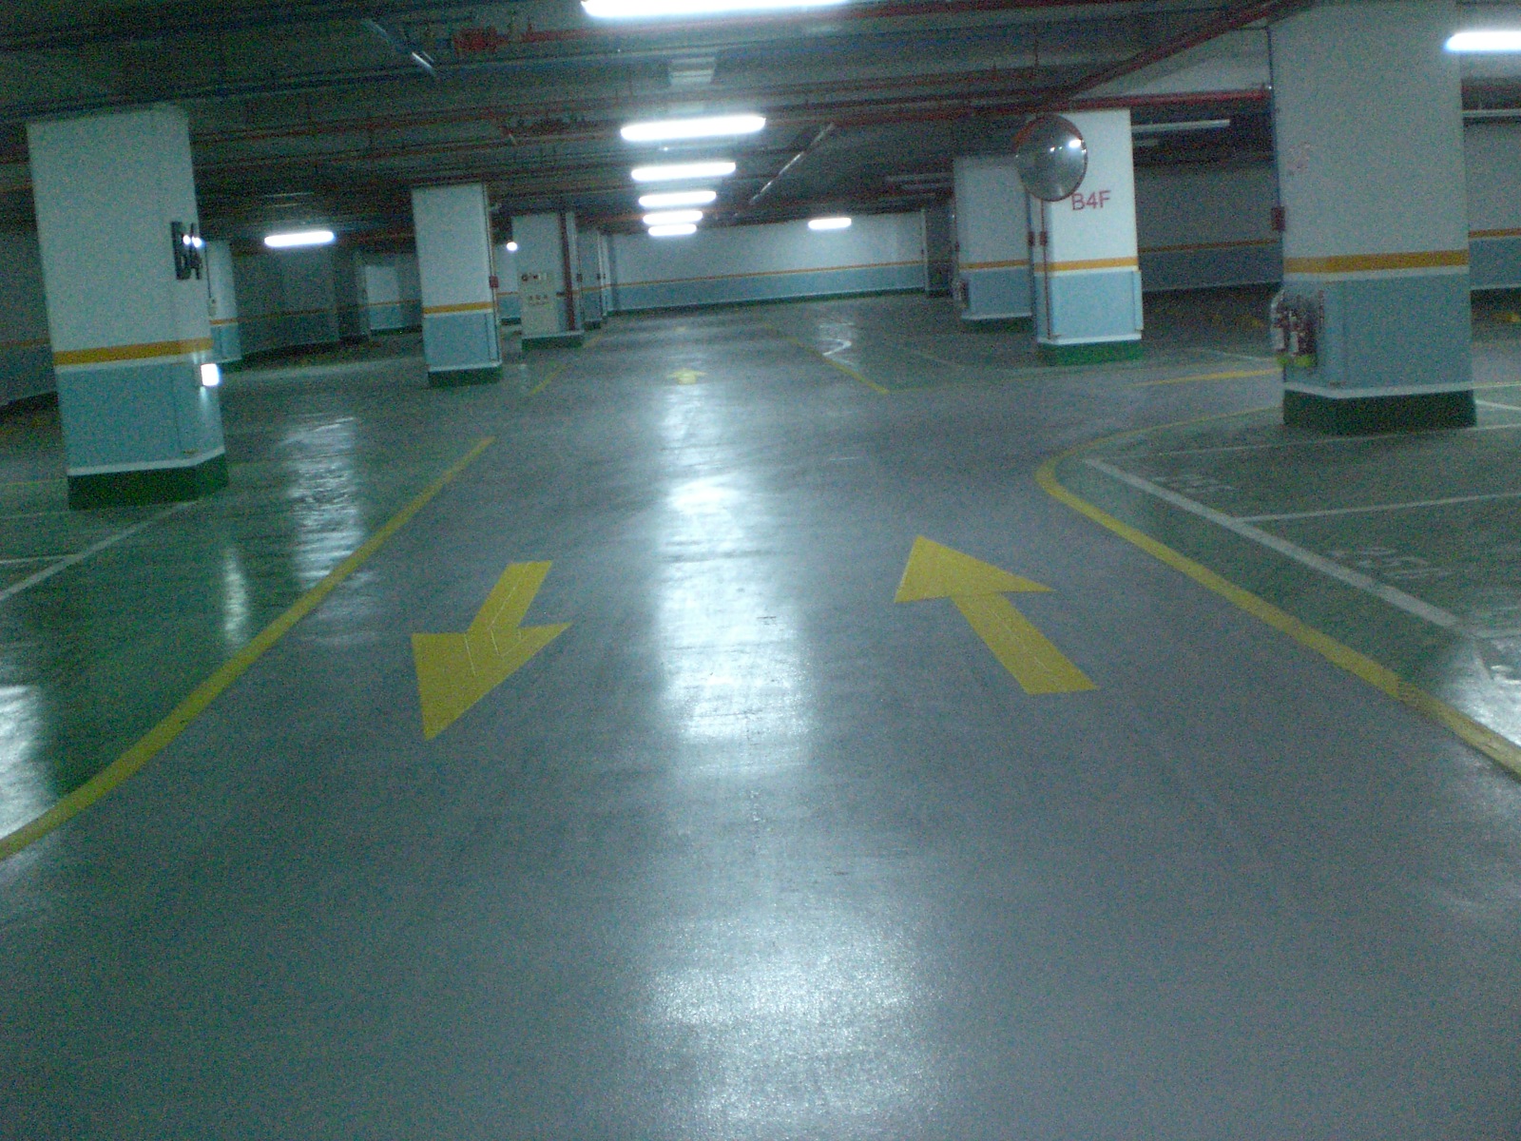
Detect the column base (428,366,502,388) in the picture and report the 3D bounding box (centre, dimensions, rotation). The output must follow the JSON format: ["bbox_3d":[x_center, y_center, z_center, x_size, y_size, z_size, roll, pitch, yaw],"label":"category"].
[{"bbox_3d":[-3.908,-2.598,22.352,0.907,0.227,0.870,-5,10,-2],"label":"column base"}]

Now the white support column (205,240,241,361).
[{"bbox_3d":[-10.845,-5.146,32.746,0.883,2.551,0.858,-5,10,-2],"label":"white support column"}]

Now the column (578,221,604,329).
[{"bbox_3d":[-4.536,-7.412,42.449,0.883,2.551,0.858,-5,10,-2],"label":"column"}]

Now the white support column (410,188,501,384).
[{"bbox_3d":[-3.997,-3.738,22.144,0.888,2.551,0.851,-5,10,-2],"label":"white support column"}]

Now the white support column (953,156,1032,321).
[{"bbox_3d":[3.492,-4.861,25.099,0.916,2.551,0.850,-5,10,-2],"label":"white support column"}]

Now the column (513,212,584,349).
[{"bbox_3d":[-4.112,-5.601,32.372,1.071,2.551,0.862,-5,10,-2],"label":"column"}]

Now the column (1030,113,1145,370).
[{"bbox_3d":[3.407,-3.479,17.587,0.888,2.551,0.866,-5,10,-2],"label":"column"}]

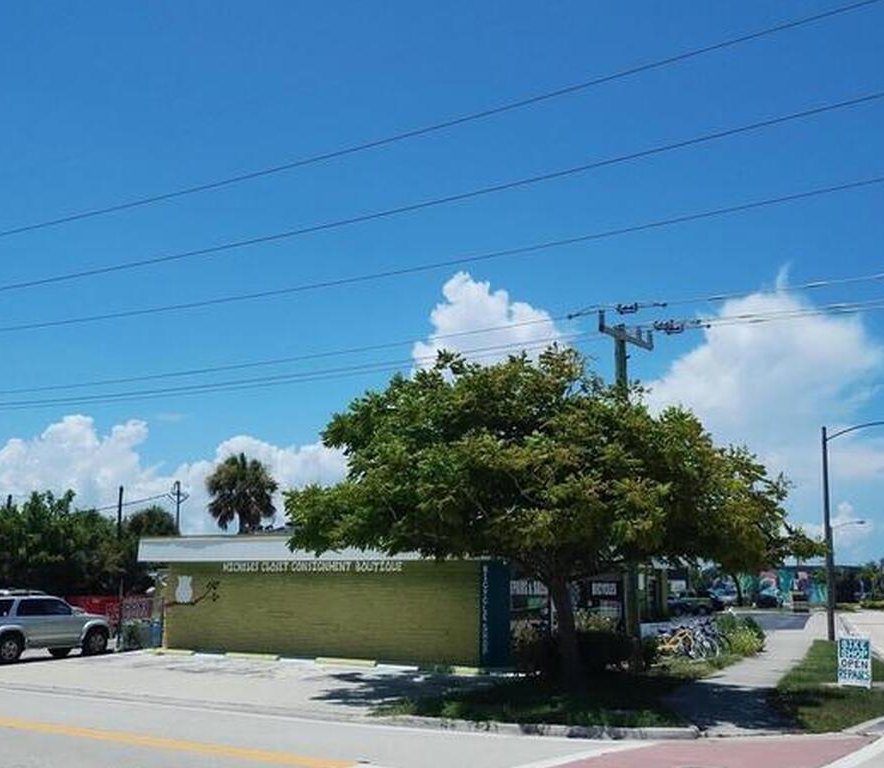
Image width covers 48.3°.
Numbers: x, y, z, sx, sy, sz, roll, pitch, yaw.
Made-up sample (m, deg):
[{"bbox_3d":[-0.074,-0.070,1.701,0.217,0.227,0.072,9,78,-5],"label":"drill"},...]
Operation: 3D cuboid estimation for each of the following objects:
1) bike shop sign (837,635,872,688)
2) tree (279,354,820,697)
[{"bbox_3d":[7.705,5.159,18.538,0.620,0.950,0.450,-5,-13,23],"label":"bike shop sign"},{"bbox_3d":[2.143,2.397,18.609,9.900,6.450,9.200,-1,-12,6],"label":"tree"}]

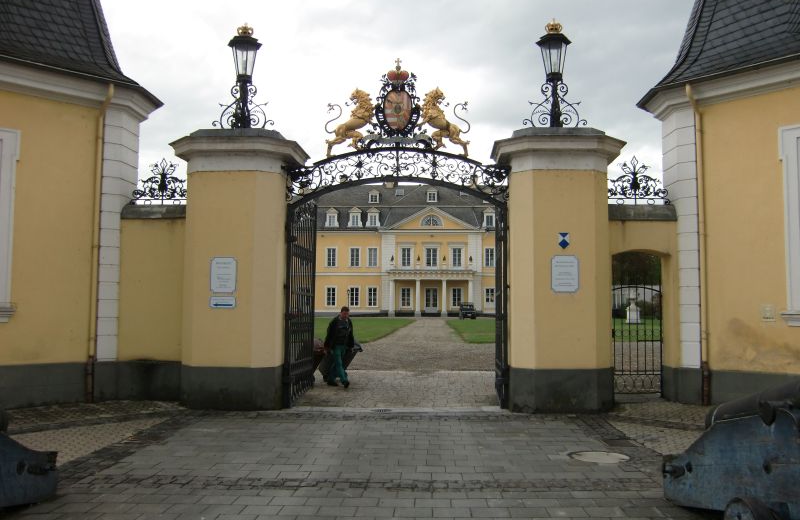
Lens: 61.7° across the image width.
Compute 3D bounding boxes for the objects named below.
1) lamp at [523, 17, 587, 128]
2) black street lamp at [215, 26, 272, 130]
[{"bbox_3d":[2.772,-3.259,11.990,1.100,2.187,1.000,0,-4,3],"label":"lamp"},{"bbox_3d":[-2.848,-3.260,12.233,1.100,2.174,1.000,0,-4,4],"label":"black street lamp"}]

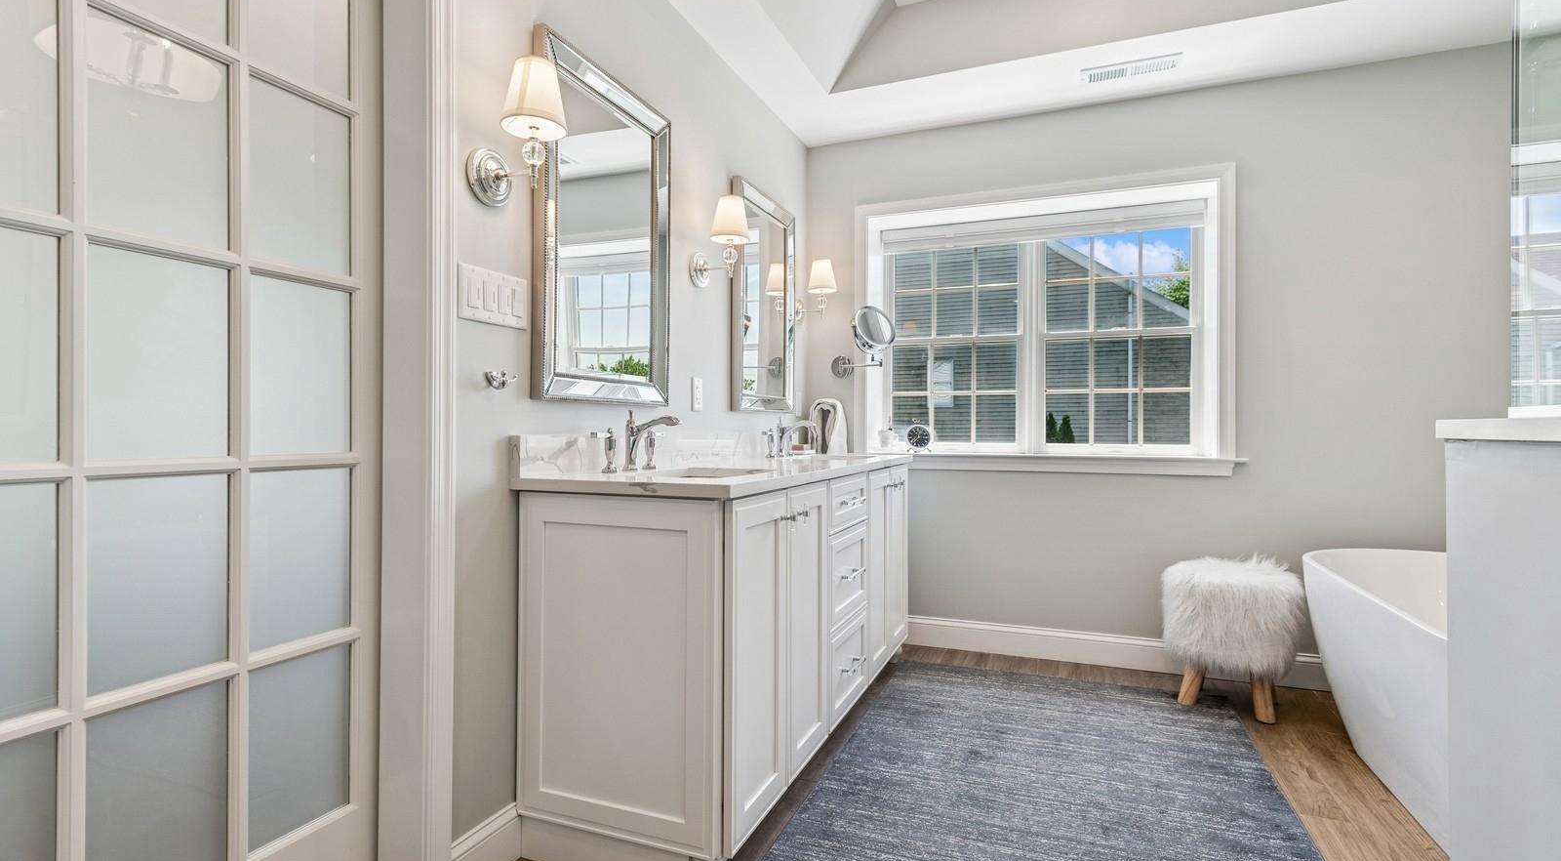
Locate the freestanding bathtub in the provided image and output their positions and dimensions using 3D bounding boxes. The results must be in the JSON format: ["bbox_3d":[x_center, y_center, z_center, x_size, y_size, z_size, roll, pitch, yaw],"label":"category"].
[{"bbox_3d":[1.920,0.723,1.857,0.778,0.586,1.719,0,0,22],"label":"freestanding bathtub"}]

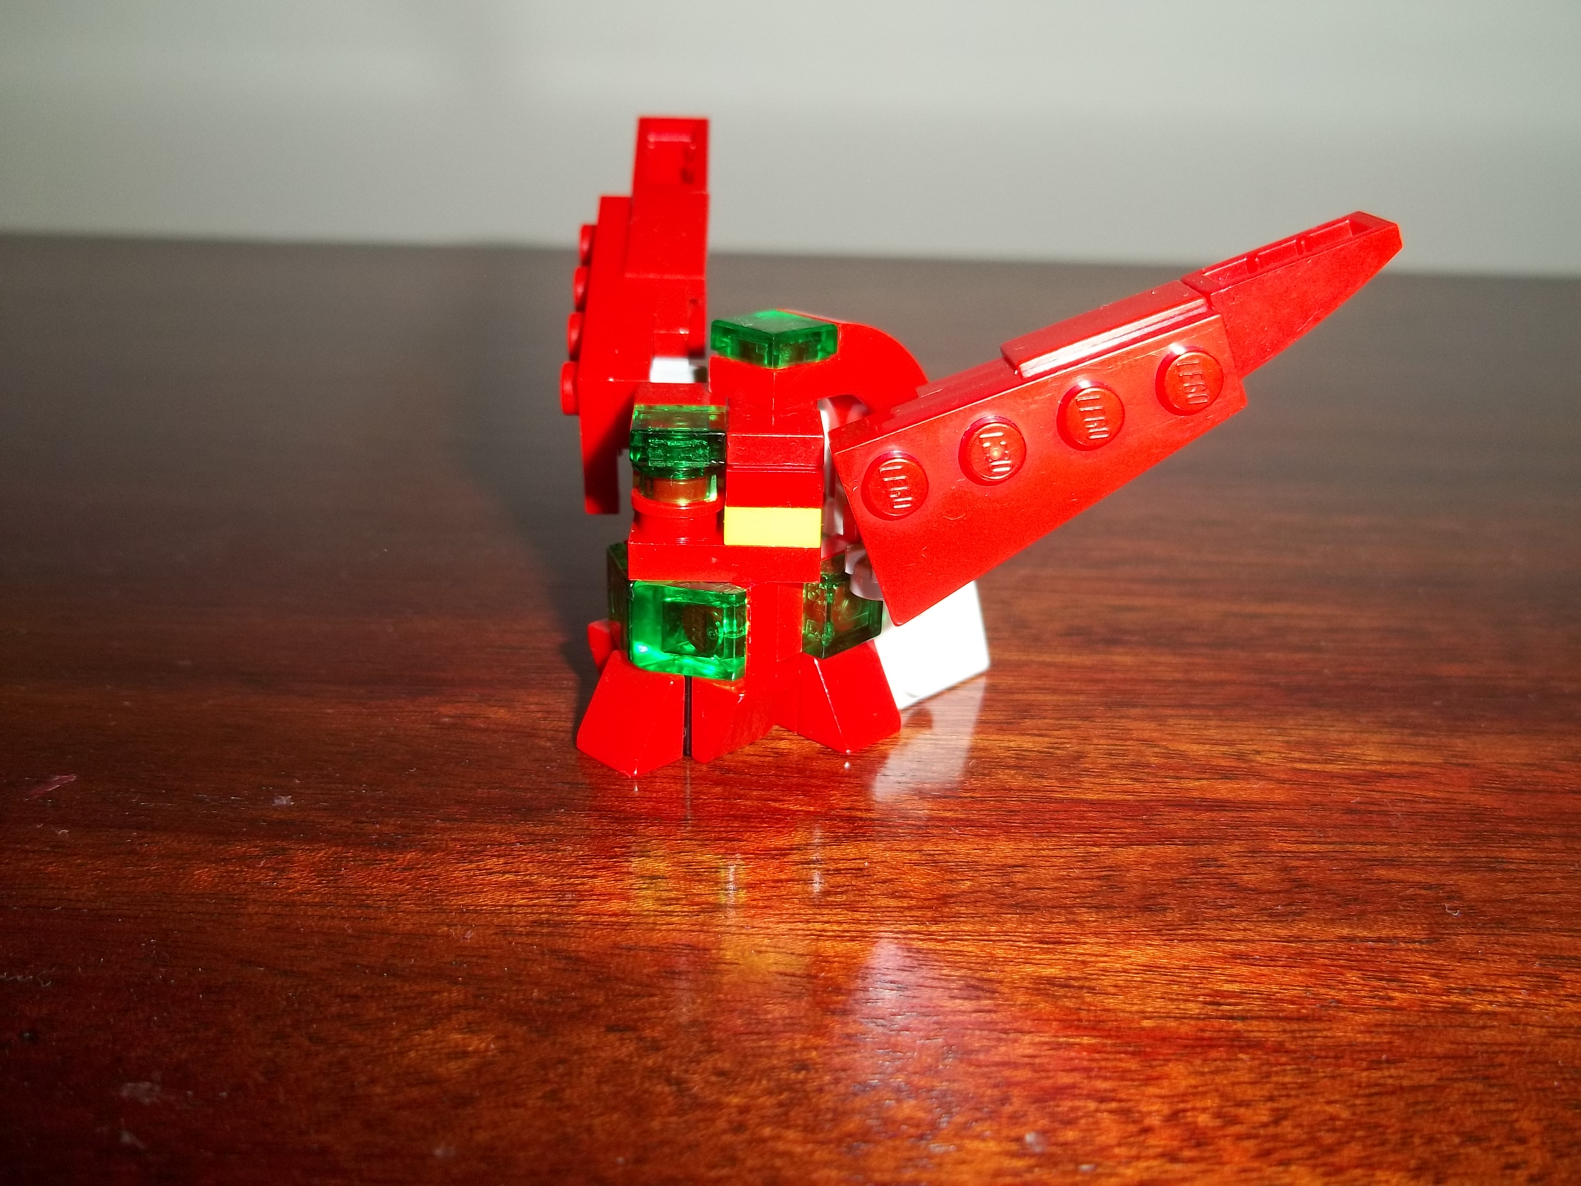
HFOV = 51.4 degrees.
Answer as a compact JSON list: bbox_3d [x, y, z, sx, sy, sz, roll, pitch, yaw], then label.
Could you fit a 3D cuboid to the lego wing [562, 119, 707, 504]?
[{"bbox_3d":[-0.015,-0.030,0.169,0.013,0.016,0.048,1,43,-2],"label":"lego wing"}]

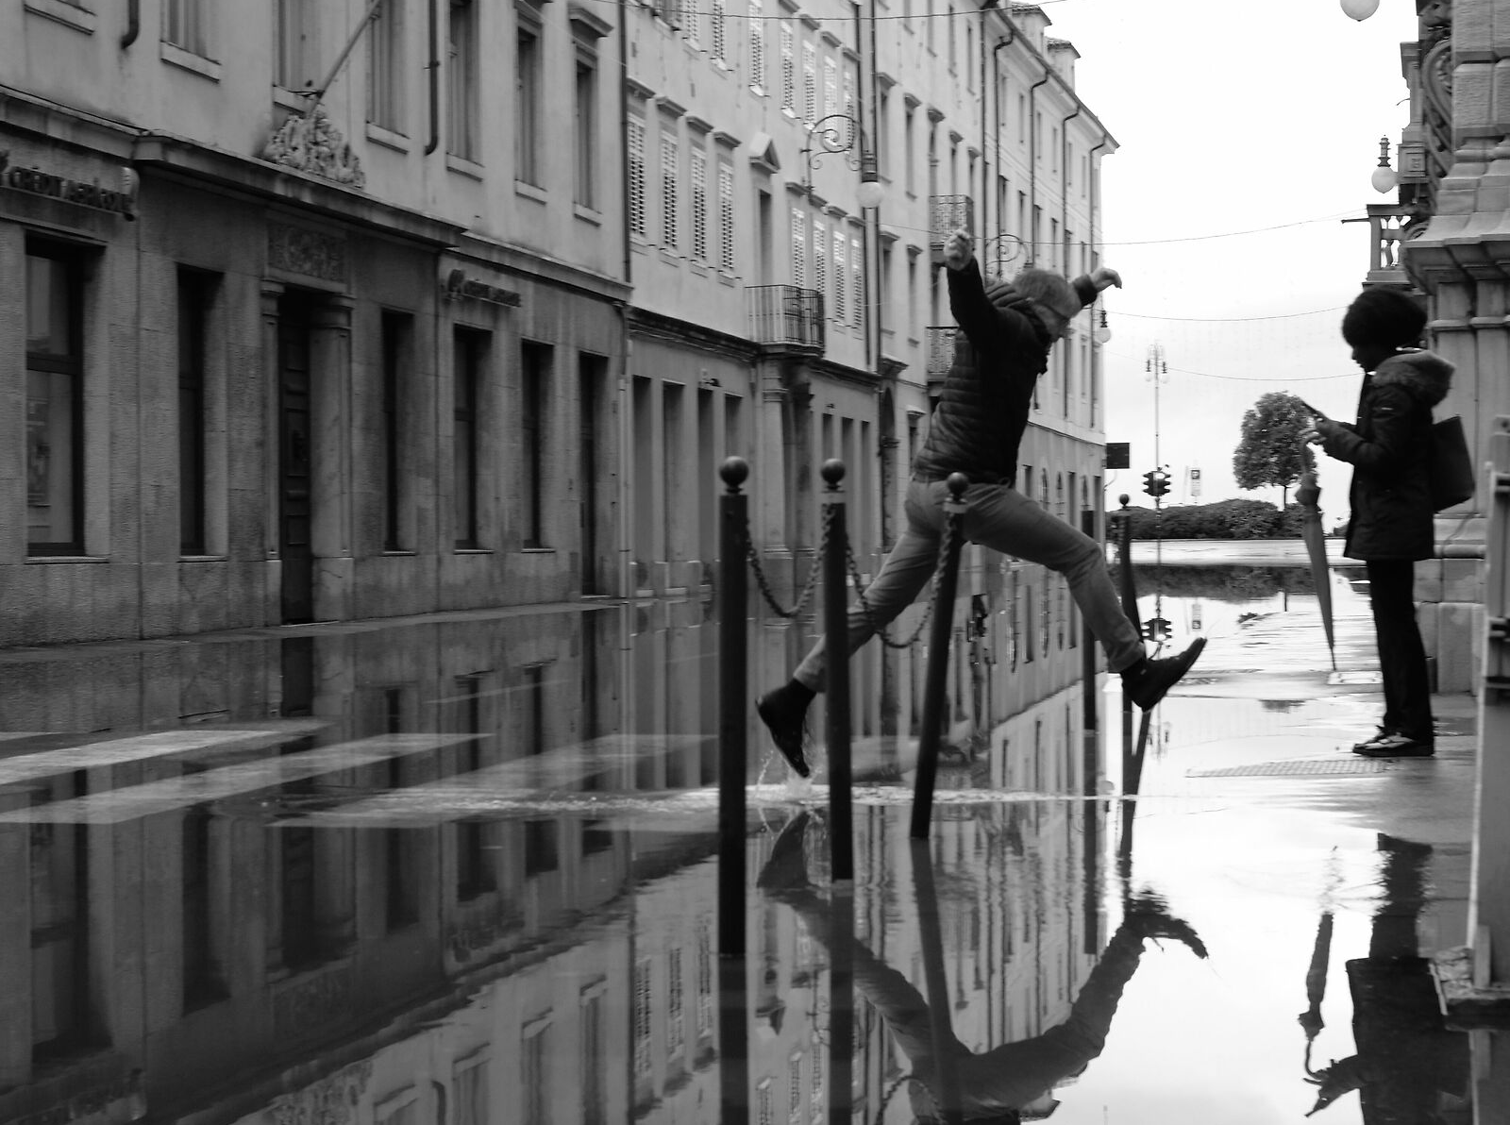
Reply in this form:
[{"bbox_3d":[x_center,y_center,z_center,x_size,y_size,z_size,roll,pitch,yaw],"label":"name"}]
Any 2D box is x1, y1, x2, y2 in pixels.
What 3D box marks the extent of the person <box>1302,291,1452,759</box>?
[{"bbox_3d":[2.295,-0.147,12.300,0.530,1.720,0.500,0,1,10],"label":"person"}]

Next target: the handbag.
[{"bbox_3d":[2.521,-0.362,12.500,0.320,0.310,0.130,-16,0,10],"label":"handbag"}]

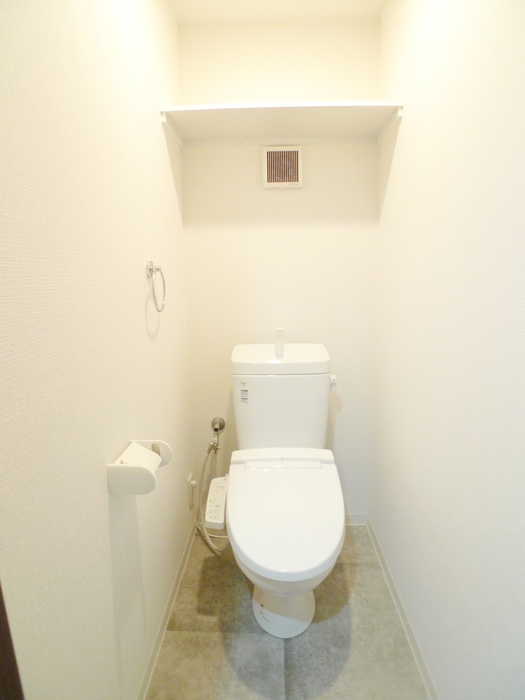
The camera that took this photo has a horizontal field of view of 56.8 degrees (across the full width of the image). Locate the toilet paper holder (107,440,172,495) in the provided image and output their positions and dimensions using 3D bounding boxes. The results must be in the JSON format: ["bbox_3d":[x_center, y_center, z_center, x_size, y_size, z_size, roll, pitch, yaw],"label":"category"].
[{"bbox_3d":[-0.285,0.272,1.159,0.108,0.069,0.173,0,10,1],"label":"toilet paper holder"}]

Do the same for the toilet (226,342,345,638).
[{"bbox_3d":[0.071,0.475,1.734,0.380,0.855,0.870,0,10,1],"label":"toilet"}]

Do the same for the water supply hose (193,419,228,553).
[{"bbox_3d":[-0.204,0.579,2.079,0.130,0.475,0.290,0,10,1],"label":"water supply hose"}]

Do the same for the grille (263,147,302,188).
[{"bbox_3d":[0.083,-0.738,1.967,0.158,0.164,0.035,0,10,1],"label":"grille"}]

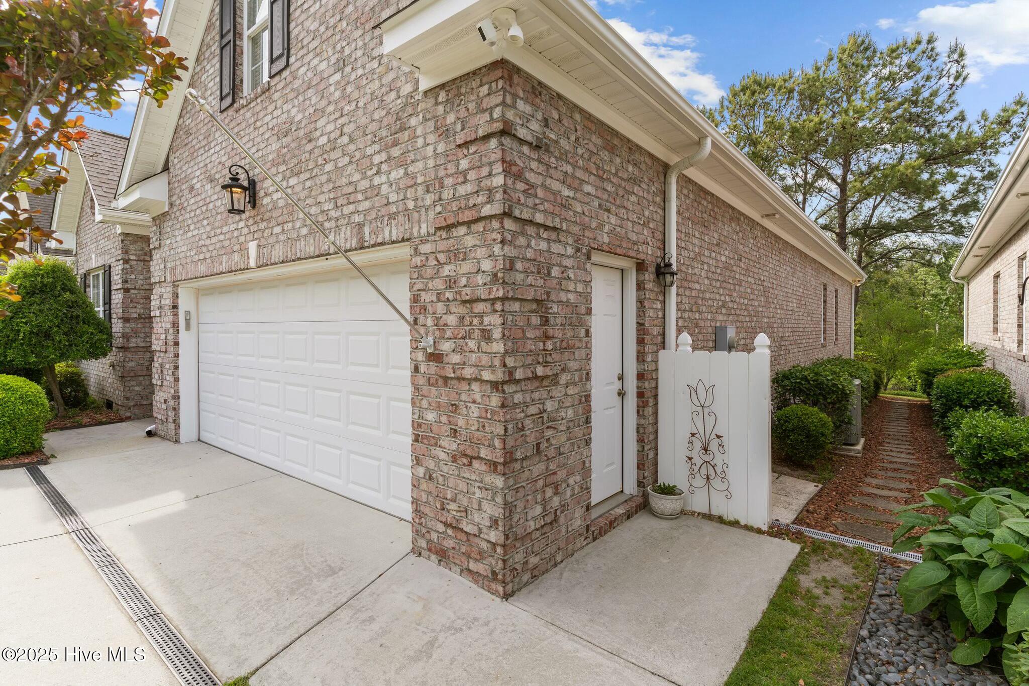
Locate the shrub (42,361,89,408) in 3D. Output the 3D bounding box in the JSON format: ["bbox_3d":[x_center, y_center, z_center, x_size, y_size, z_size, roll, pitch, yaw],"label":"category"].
[{"bbox_3d":[-8.778,0.772,9.527,0.820,0.950,0.820,1,2,40],"label":"shrub"}]

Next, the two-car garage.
[{"bbox_3d":[-2.465,0.308,5.148,4.900,2.150,0.150,1,2,39],"label":"two-car garage"}]

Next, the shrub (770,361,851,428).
[{"bbox_3d":[3.914,0.850,6.378,0.950,1.140,0.950,1,2,40],"label":"shrub"}]

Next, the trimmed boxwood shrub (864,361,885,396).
[{"bbox_3d":[8.522,0.823,11.830,0.850,0.870,0.900,1,2,40],"label":"trimmed boxwood shrub"}]

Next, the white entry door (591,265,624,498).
[{"bbox_3d":[0.708,0.352,4.104,0.080,2.050,0.840,1,2,40],"label":"white entry door"}]

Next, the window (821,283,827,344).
[{"bbox_3d":[7.822,-0.735,12.350,0.120,1.520,0.880,1,2,40],"label":"window"}]

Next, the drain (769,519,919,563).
[{"bbox_3d":[2.492,1.530,3.709,1.100,0.070,0.140,1,2,40],"label":"drain"}]

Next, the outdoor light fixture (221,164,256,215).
[{"bbox_3d":[-2.878,-1.580,5.024,0.240,0.500,0.290,1,2,39],"label":"outdoor light fixture"}]

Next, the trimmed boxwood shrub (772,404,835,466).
[{"bbox_3d":[3.390,1.080,5.749,0.680,0.720,0.680,1,2,40],"label":"trimmed boxwood shrub"}]

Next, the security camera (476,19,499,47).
[{"bbox_3d":[-0.151,-1.710,2.670,0.090,0.105,0.080,-33,7,-8],"label":"security camera"}]

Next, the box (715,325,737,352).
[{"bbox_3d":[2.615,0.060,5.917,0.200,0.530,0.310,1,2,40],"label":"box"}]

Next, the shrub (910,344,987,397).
[{"bbox_3d":[10.105,0.648,11.324,1.350,1.250,1.300,1,2,40],"label":"shrub"}]

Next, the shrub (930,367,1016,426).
[{"bbox_3d":[7.320,0.889,7.774,1.080,1.000,1.080,1,2,40],"label":"shrub"}]

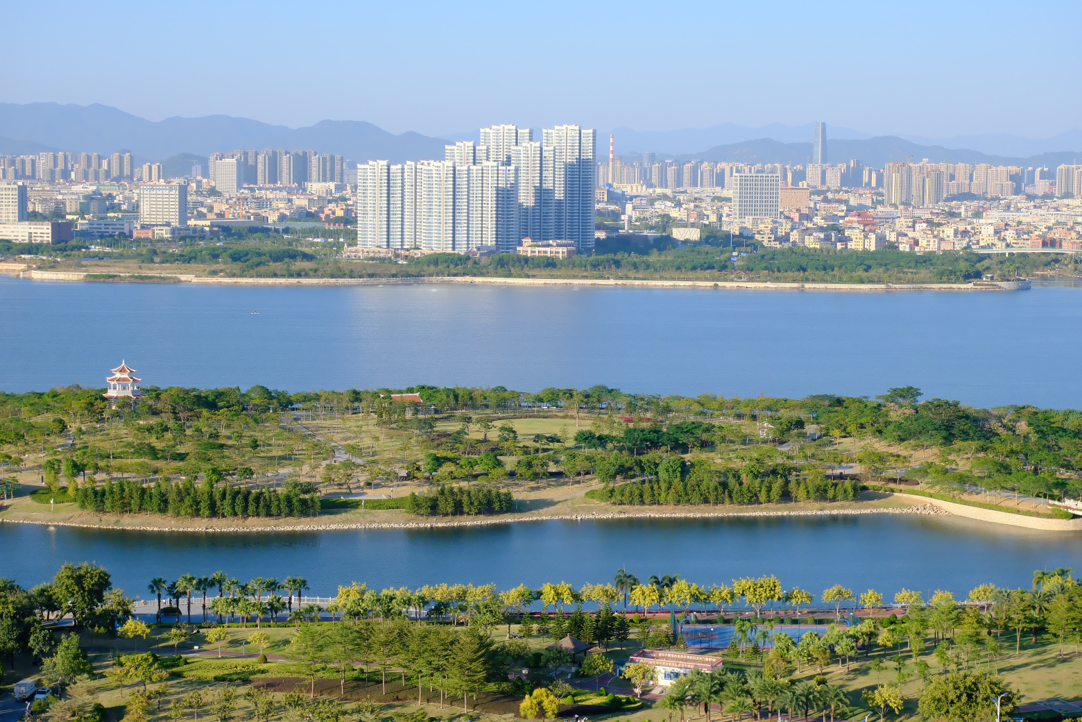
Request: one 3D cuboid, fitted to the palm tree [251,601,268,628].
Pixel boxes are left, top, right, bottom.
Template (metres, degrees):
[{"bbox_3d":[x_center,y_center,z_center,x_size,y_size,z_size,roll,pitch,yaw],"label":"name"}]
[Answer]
[{"bbox_3d":[-49.297,44.426,357.853,2.960,4.820,2.960,1,6,0],"label":"palm tree"}]

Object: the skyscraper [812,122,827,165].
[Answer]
[{"bbox_3d":[1190.210,-892.660,8700.000,43.510,243.550,43.510,5,7,40],"label":"skyscraper"}]

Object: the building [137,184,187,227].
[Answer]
[{"bbox_3d":[-426.220,-175.950,2310.000,48.170,48.810,22.080,2,6,15],"label":"building"}]

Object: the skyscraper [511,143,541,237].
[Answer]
[{"bbox_3d":[-11.150,-152.620,1893.000,28.750,100.740,19.770,2,6,15],"label":"skyscraper"}]

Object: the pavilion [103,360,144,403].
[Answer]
[{"bbox_3d":[-130.288,7.879,639.214,13.500,16.100,12.150,-1,6,-11],"label":"pavilion"}]

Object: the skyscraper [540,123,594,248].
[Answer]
[{"bbox_3d":[27.170,-165.030,1947.000,45.650,118.430,21.830,2,6,15],"label":"skyscraper"}]

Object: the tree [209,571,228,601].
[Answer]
[{"bbox_3d":[-56.330,41.220,357.000,3.450,9.310,3.450,0,6,-9],"label":"tree"}]

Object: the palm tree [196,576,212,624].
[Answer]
[{"bbox_3d":[-59.490,42.142,360.778,2.990,8.570,2.990,1,6,0],"label":"palm tree"}]

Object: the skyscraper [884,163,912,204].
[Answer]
[{"bbox_3d":[562.330,-277.580,3220.000,36.490,71.300,21.120,-1,6,-15],"label":"skyscraper"}]

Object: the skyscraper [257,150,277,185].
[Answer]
[{"bbox_3d":[-488.740,-340.940,3650.000,30.560,71.440,21.690,2,6,15],"label":"skyscraper"}]

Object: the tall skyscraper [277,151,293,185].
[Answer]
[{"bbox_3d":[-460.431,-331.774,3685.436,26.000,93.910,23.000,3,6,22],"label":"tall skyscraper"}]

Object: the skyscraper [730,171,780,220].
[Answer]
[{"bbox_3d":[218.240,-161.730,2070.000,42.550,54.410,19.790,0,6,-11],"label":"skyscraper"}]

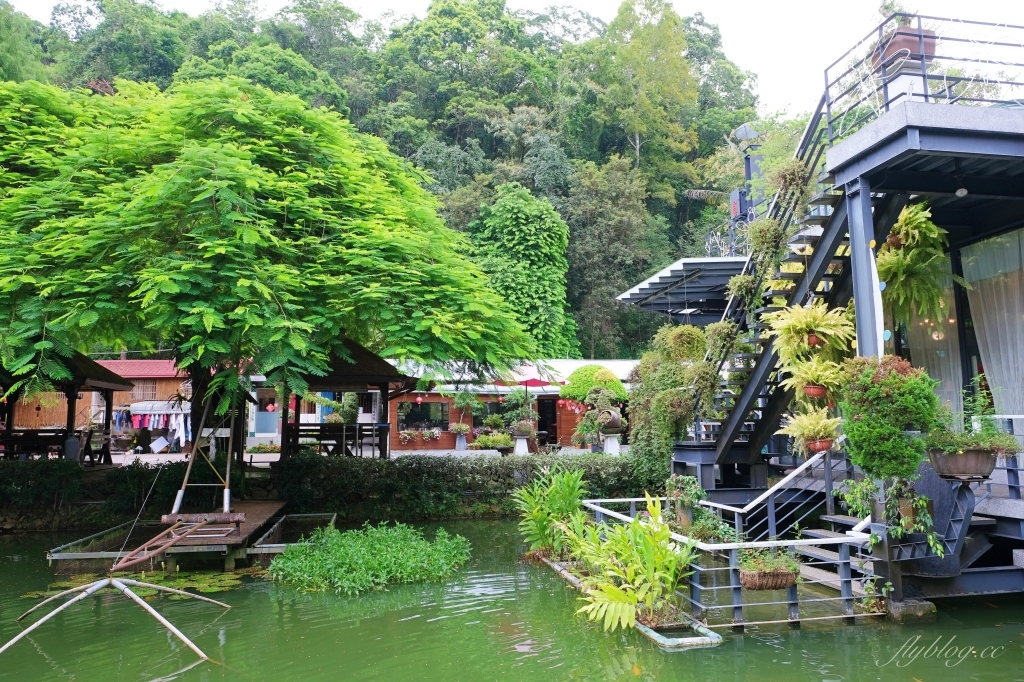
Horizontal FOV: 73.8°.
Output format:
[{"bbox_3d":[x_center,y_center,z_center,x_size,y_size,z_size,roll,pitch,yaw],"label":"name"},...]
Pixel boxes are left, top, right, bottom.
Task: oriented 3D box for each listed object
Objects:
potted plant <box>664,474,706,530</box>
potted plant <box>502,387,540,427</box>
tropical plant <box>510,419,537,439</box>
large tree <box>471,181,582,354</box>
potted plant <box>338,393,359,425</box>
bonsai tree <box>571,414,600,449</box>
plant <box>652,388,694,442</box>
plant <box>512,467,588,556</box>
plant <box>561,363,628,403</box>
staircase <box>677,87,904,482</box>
[{"bbox_3d":[2.975,2.769,11.700,0.720,0.970,0.700,0,-8,0],"label":"potted plant"},{"bbox_3d":[0.255,1.953,20.500,1.080,1.150,1.000,0,-7,0],"label":"potted plant"},{"bbox_3d":[0.320,2.436,19.000,0.720,0.580,0.680,0,-8,0],"label":"tropical plant"},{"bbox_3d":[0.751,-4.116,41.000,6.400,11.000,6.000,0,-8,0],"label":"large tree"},{"bbox_3d":[-5.834,2.531,24.500,0.680,1.350,0.680,0,-7,0],"label":"potted plant"},{"bbox_3d":[2.854,3.476,26.500,1.150,1.400,1.050,0,-8,0],"label":"bonsai tree"},{"bbox_3d":[2.752,1.277,11.700,0.760,0.950,0.750,0,-7,0],"label":"plant"},{"bbox_3d":[0.643,2.848,11.400,1.270,1.500,1.200,0,-8,0],"label":"plant"},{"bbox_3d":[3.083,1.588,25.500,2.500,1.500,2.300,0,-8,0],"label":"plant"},{"bbox_3d":[4.312,-0.285,11.102,1.450,5.300,5.000,1,-8,-11],"label":"staircase"}]

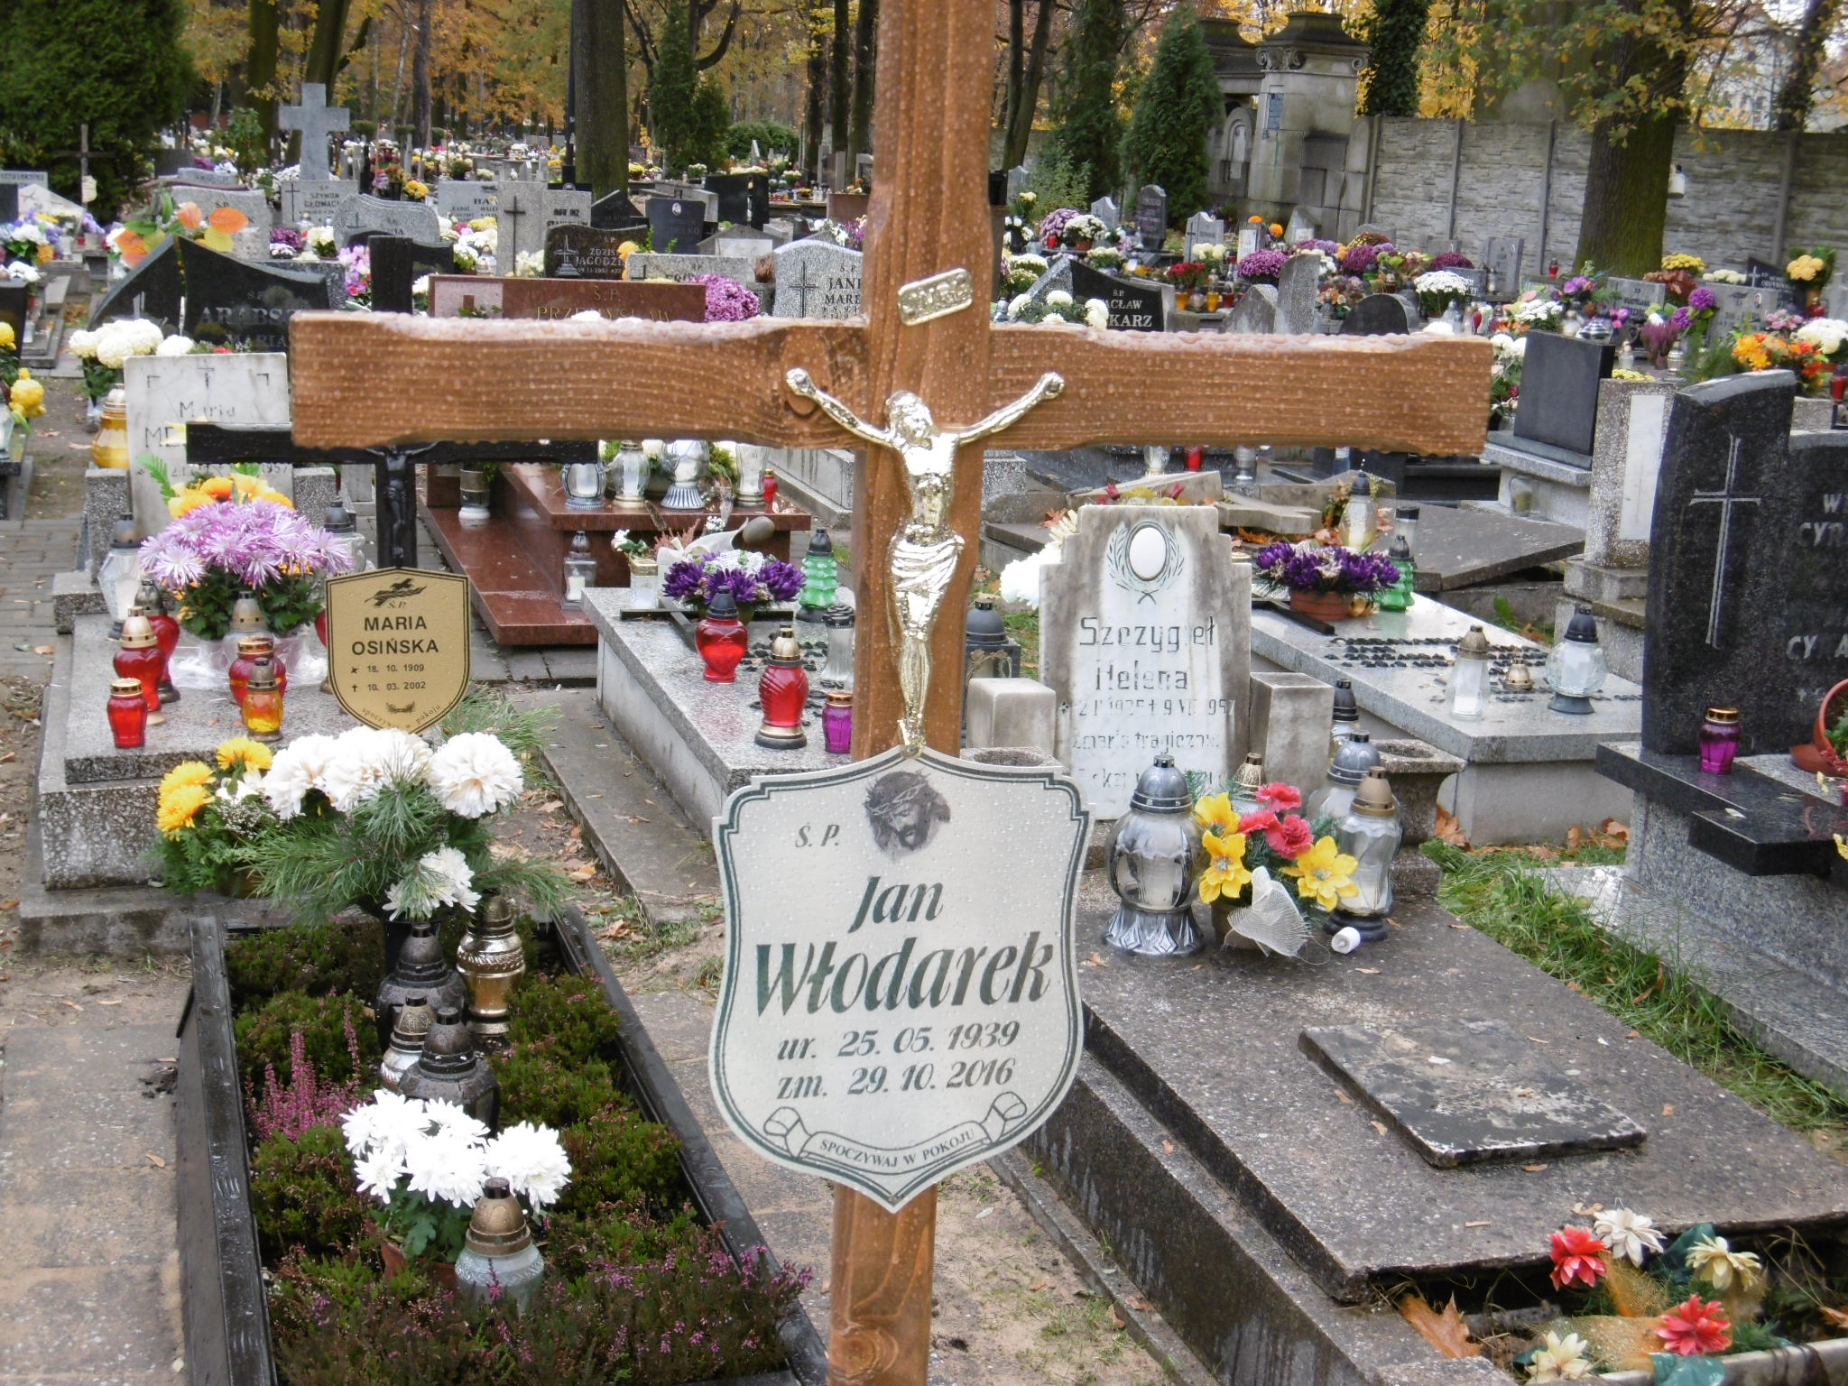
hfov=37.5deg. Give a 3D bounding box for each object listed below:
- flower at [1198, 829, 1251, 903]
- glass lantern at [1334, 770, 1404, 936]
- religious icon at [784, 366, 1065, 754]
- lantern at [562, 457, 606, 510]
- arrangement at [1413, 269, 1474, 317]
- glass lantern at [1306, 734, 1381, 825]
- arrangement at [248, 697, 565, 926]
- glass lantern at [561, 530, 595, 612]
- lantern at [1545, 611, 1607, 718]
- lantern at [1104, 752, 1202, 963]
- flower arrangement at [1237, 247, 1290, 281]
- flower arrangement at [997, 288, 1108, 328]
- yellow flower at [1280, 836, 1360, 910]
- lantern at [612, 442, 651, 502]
[{"bbox_3d":[0.488,0.280,4.400,0.086,0.117,0.060,4,11,14],"label":"flower"},{"bbox_3d":[0.733,0.262,4.513,0.111,0.280,0.111,3,11,9],"label":"glass lantern"},{"bbox_3d":[0.001,-0.085,1.750,0.178,0.250,0.050,-1,13,-17],"label":"religious icon"},{"bbox_3d":[-1.021,-0.677,8.213,0.135,0.240,0.135,-1,13,-16],"label":"lantern"},{"bbox_3d":[4.007,-3.080,20.968,0.445,0.341,0.445,3,11,10],"label":"arrangement"},{"bbox_3d":[0.740,0.219,4.640,0.168,0.298,0.168,3,11,9],"label":"glass lantern"},{"bbox_3d":[-0.798,0.184,4.200,0.480,0.320,0.340,0,13,-11],"label":"arrangement"},{"bbox_3d":[-1.021,-0.362,8.024,0.100,0.225,0.100,-1,13,-16],"label":"glass lantern"},{"bbox_3d":[1.525,-0.072,6.363,0.143,0.240,0.143,-1,13,-16],"label":"lantern"},{"bbox_3d":[0.342,0.242,4.055,0.152,0.283,0.152,4,13,5],"label":"lantern"},{"bbox_3d":[2.888,-3.568,22.968,0.464,0.349,0.464,3,11,7],"label":"flower arrangement"},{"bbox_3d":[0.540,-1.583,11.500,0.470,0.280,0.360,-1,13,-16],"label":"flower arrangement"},{"bbox_3d":[0.623,0.283,4.290,0.122,0.112,0.065,4,12,9],"label":"yellow flower"},{"bbox_3d":[-1.076,-0.866,10.022,0.154,0.293,0.154,0,11,-6],"label":"lantern"}]

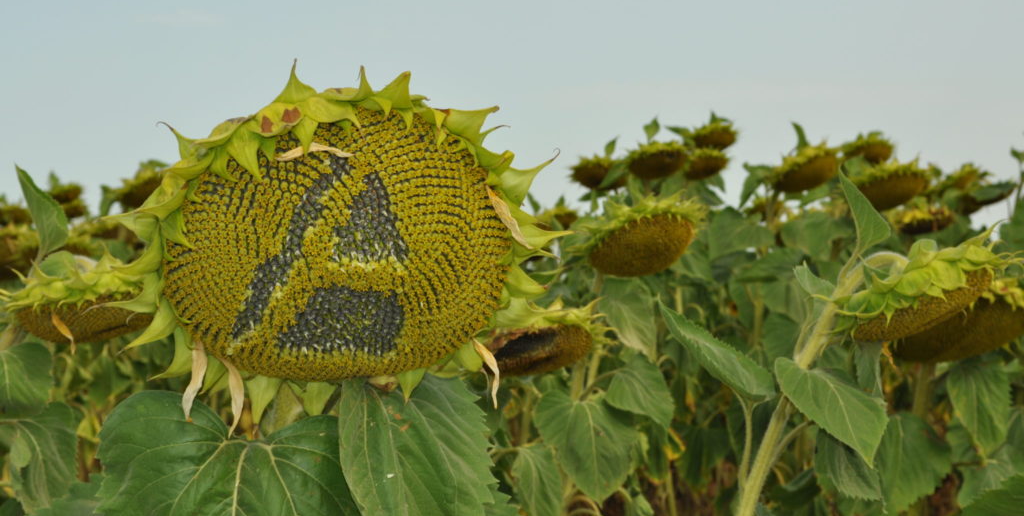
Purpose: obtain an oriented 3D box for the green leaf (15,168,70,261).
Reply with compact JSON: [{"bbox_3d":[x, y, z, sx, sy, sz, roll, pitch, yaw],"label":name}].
[{"bbox_3d":[-0.672,-0.065,2.550,0.070,0.140,0.045,-17,-6,-19],"label":"green leaf"}]

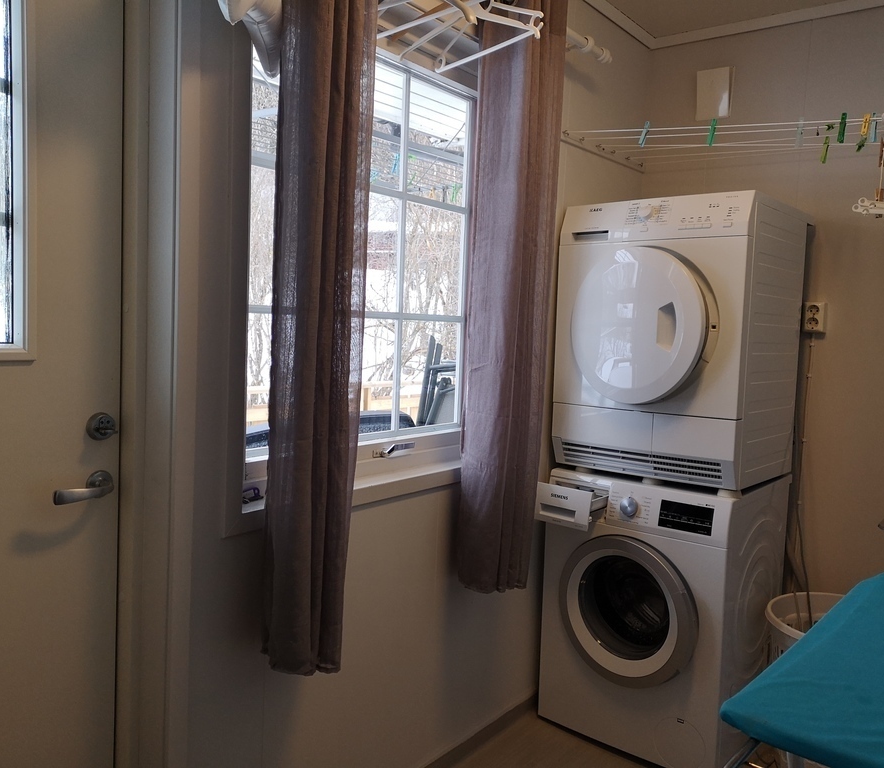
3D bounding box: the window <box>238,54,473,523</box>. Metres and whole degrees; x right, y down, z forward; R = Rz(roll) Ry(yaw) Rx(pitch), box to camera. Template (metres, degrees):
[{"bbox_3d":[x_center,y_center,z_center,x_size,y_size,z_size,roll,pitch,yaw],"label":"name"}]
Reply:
[{"bbox_3d":[-0.153,-0.309,1.999,0.110,1.155,0.960,5,5,37],"label":"window"}]

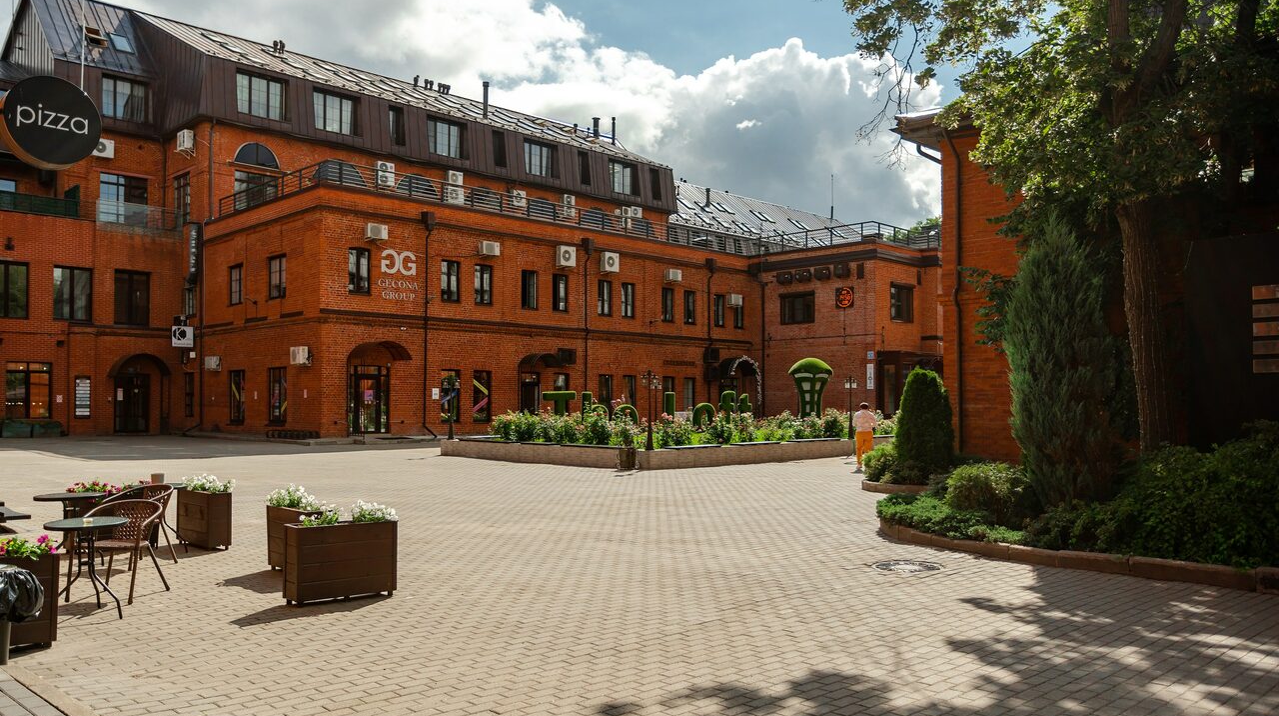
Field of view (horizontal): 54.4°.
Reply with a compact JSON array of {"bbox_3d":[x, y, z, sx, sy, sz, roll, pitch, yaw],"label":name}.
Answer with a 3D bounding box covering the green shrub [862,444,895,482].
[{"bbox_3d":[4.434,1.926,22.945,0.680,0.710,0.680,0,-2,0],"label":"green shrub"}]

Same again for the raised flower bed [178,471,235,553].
[{"bbox_3d":[-4.797,1.683,13.715,0.280,0.760,1.020,2,-3,-38],"label":"raised flower bed"}]

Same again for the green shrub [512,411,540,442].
[{"bbox_3d":[-3.146,1.927,34.500,0.850,0.900,0.850,0,-2,0],"label":"green shrub"}]

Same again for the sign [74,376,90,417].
[{"bbox_3d":[-22.881,1.622,51.100,0.070,1.720,0.660,-2,-3,41],"label":"sign"}]

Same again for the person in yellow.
[{"bbox_3d":[5.526,1.936,30.500,0.550,1.650,0.380,0,-2,6],"label":"person in yellow"}]

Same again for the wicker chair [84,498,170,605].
[{"bbox_3d":[-4.400,1.623,10.513,0.580,0.770,0.650,0,-2,1],"label":"wicker chair"}]

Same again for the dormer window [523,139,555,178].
[{"bbox_3d":[-5.156,-10.339,64.500,0.400,1.680,2.200,-2,-3,39],"label":"dormer window"}]

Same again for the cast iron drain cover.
[{"bbox_3d":[2.555,2.004,11.844,0.700,0.050,0.720,0,-2,0],"label":"cast iron drain cover"}]

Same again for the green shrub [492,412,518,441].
[{"bbox_3d":[-3.836,1.982,35.500,0.750,0.900,0.750,0,-2,0],"label":"green shrub"}]

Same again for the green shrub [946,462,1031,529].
[{"bbox_3d":[4.058,1.585,14.451,0.930,0.760,0.880,-1,-2,16],"label":"green shrub"}]

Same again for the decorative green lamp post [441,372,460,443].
[{"bbox_3d":[-5.471,1.431,35.972,0.580,1.950,0.550,0,-2,0],"label":"decorative green lamp post"}]

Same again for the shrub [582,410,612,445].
[{"bbox_3d":[-1.100,1.850,32.200,0.780,0.920,0.780,0,-2,0],"label":"shrub"}]

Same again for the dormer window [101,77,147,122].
[{"bbox_3d":[-21.745,-10.938,52.500,0.250,1.650,1.850,-2,-3,41],"label":"dormer window"}]

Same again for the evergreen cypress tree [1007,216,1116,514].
[{"bbox_3d":[5.376,0.133,15.800,1.360,3.800,1.360,0,-2,0],"label":"evergreen cypress tree"}]

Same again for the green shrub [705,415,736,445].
[{"bbox_3d":[2.089,1.907,32.300,0.820,0.850,0.800,0,-2,0],"label":"green shrub"}]

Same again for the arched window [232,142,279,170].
[{"bbox_3d":[-16.286,-8.578,52.853,0.200,1.120,2.250,-2,-3,39],"label":"arched window"}]

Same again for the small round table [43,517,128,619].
[{"bbox_3d":[-4.235,1.618,9.542,0.630,0.700,0.630,0,-2,0],"label":"small round table"}]

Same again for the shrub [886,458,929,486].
[{"bbox_3d":[5.002,2.162,23.100,0.780,0.520,0.720,0,-2,0],"label":"shrub"}]

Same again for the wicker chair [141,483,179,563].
[{"bbox_3d":[-5.100,1.708,12.611,0.580,0.770,0.630,-1,-3,30],"label":"wicker chair"}]

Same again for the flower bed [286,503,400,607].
[{"bbox_3d":[-2.387,1.544,9.952,0.880,0.760,0.290,2,-3,-42],"label":"flower bed"}]

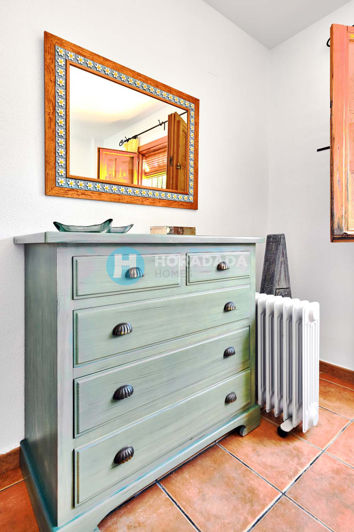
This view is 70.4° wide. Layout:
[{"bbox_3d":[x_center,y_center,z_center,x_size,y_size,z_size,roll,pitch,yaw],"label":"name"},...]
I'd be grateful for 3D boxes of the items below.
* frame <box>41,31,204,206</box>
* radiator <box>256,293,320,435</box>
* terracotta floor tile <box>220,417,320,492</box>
[{"bbox_3d":[-0.217,-0.662,1.321,0.858,0.672,0.032,-3,4,-37],"label":"frame"},{"bbox_3d":[0.528,0.493,1.313,0.213,0.656,0.376,-3,4,-37],"label":"radiator"},{"bbox_3d":[0.425,0.841,1.150,0.325,0.016,0.320,-3,4,-37],"label":"terracotta floor tile"}]

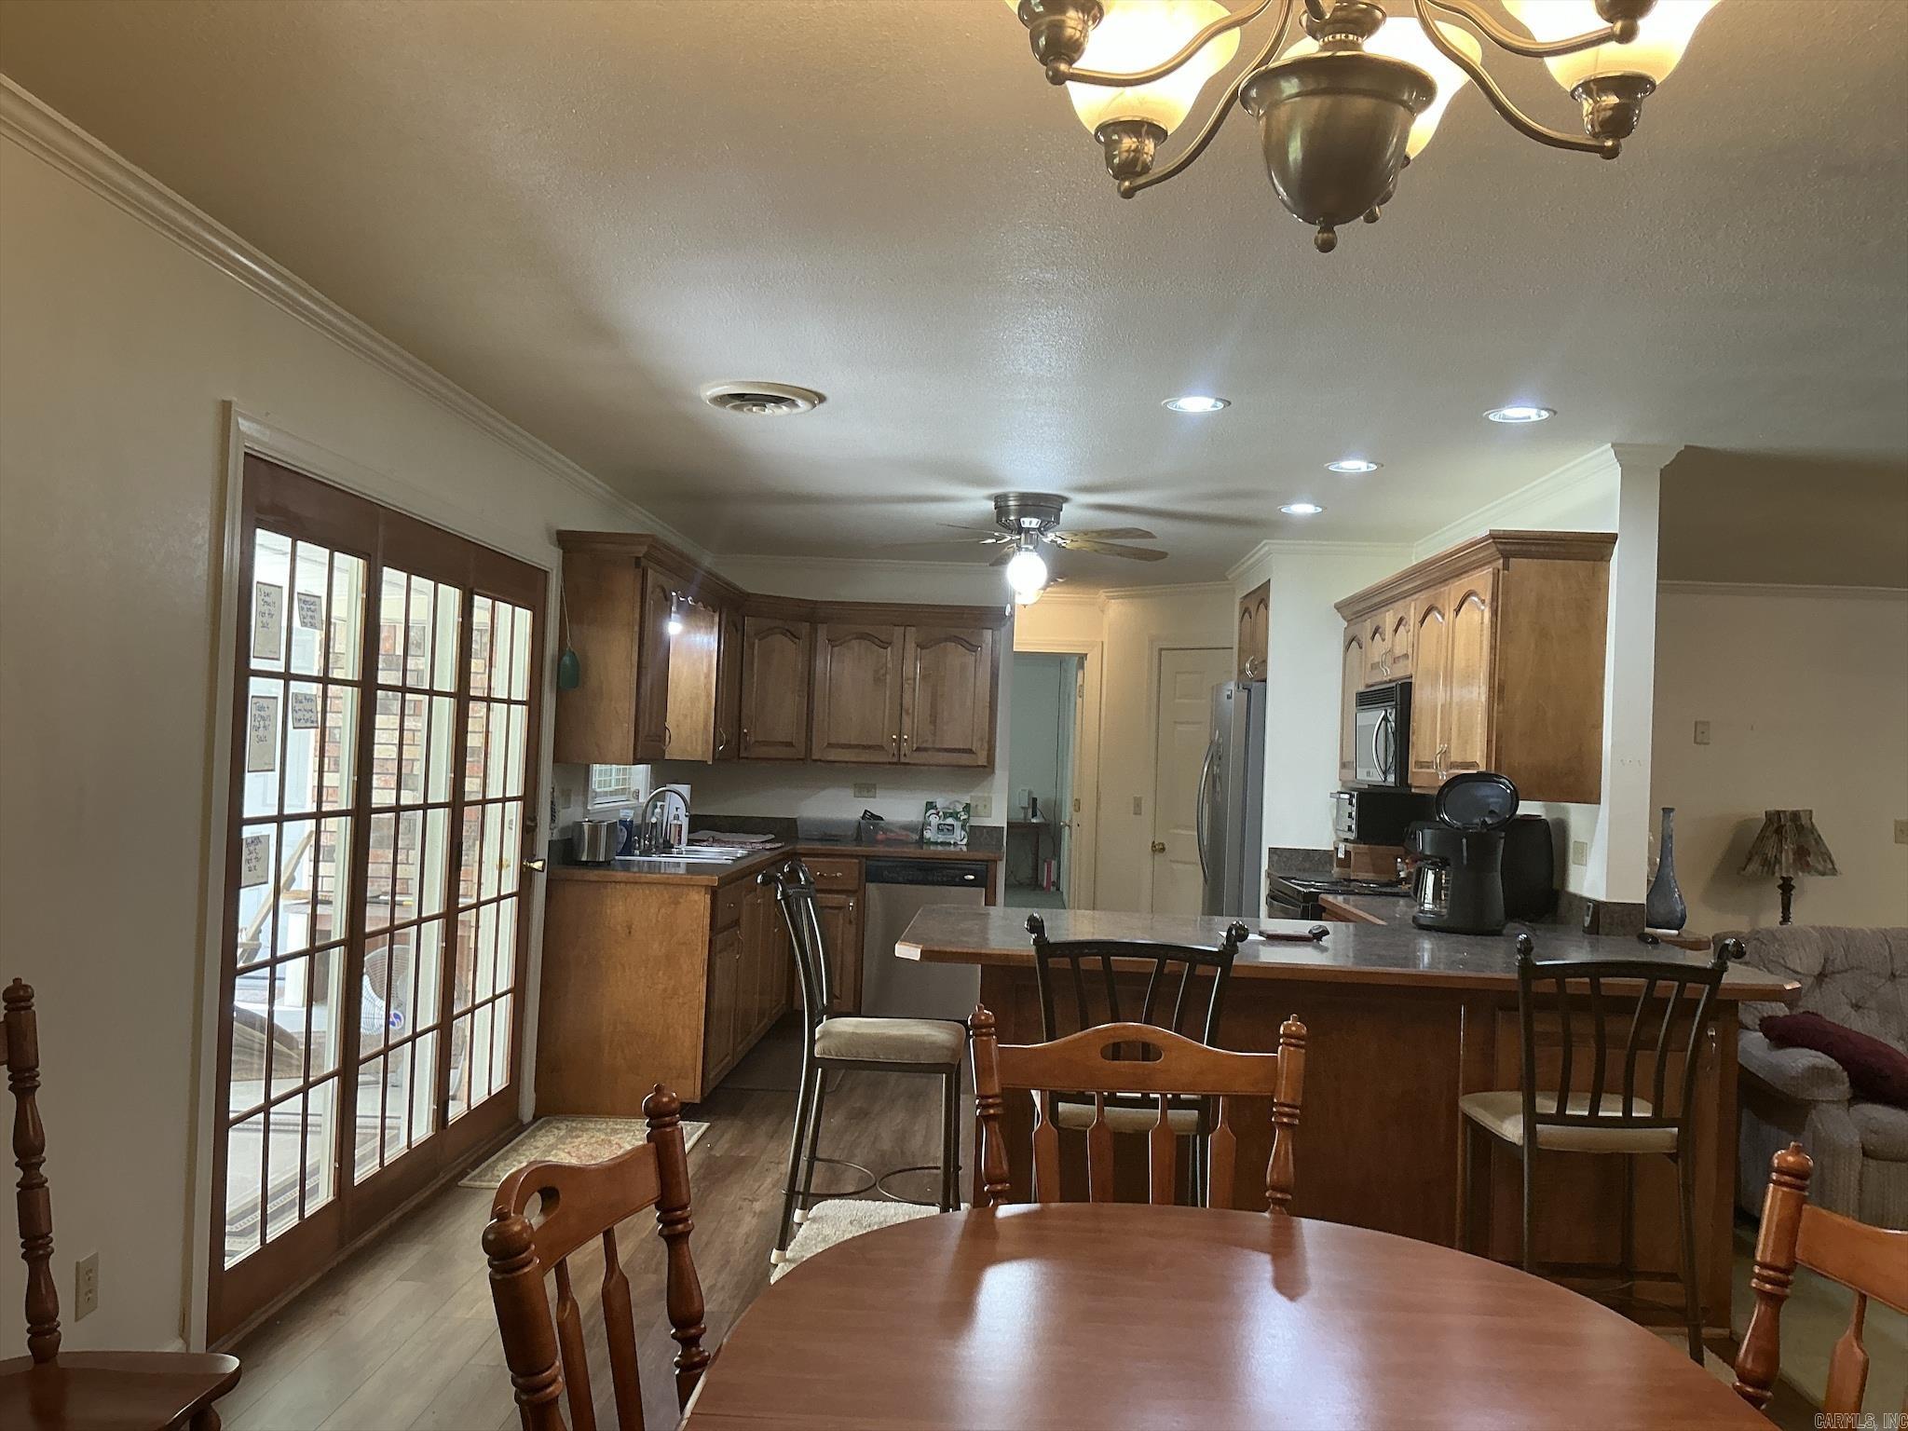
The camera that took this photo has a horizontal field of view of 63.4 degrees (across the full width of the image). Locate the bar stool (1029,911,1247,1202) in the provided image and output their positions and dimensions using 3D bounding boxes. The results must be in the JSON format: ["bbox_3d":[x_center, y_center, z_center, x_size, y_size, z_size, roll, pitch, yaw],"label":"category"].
[{"bbox_3d":[0.396,0.982,3.655,0.480,1.060,0.570,2,-1,2],"label":"bar stool"}]

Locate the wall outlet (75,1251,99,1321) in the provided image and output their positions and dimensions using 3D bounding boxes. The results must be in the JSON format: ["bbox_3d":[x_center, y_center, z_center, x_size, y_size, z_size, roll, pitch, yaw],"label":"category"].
[{"bbox_3d":[-1.663,1.099,2.971,0.012,0.115,0.066,2,-1,2],"label":"wall outlet"}]

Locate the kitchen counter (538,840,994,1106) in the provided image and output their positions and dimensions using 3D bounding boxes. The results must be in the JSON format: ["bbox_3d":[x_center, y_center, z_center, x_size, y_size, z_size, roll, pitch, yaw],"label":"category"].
[{"bbox_3d":[-0.657,1.120,7.131,1.725,0.920,2.490,2,-1,2],"label":"kitchen counter"}]

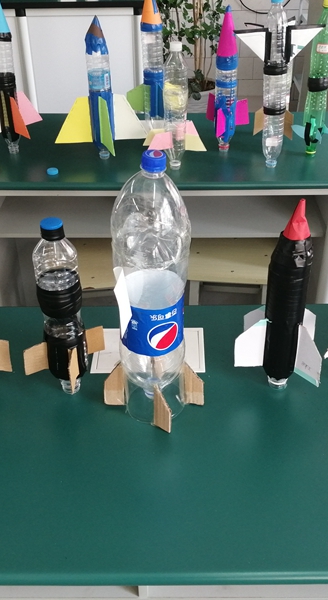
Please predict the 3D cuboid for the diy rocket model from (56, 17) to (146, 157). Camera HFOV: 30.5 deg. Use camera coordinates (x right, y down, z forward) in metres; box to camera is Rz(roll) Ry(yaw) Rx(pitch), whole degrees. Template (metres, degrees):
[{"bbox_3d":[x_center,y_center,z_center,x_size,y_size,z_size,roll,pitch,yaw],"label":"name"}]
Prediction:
[{"bbox_3d":[-0.175,-0.573,1.653,0.235,0.373,0.220,-5,34,-7],"label":"diy rocket model"}]

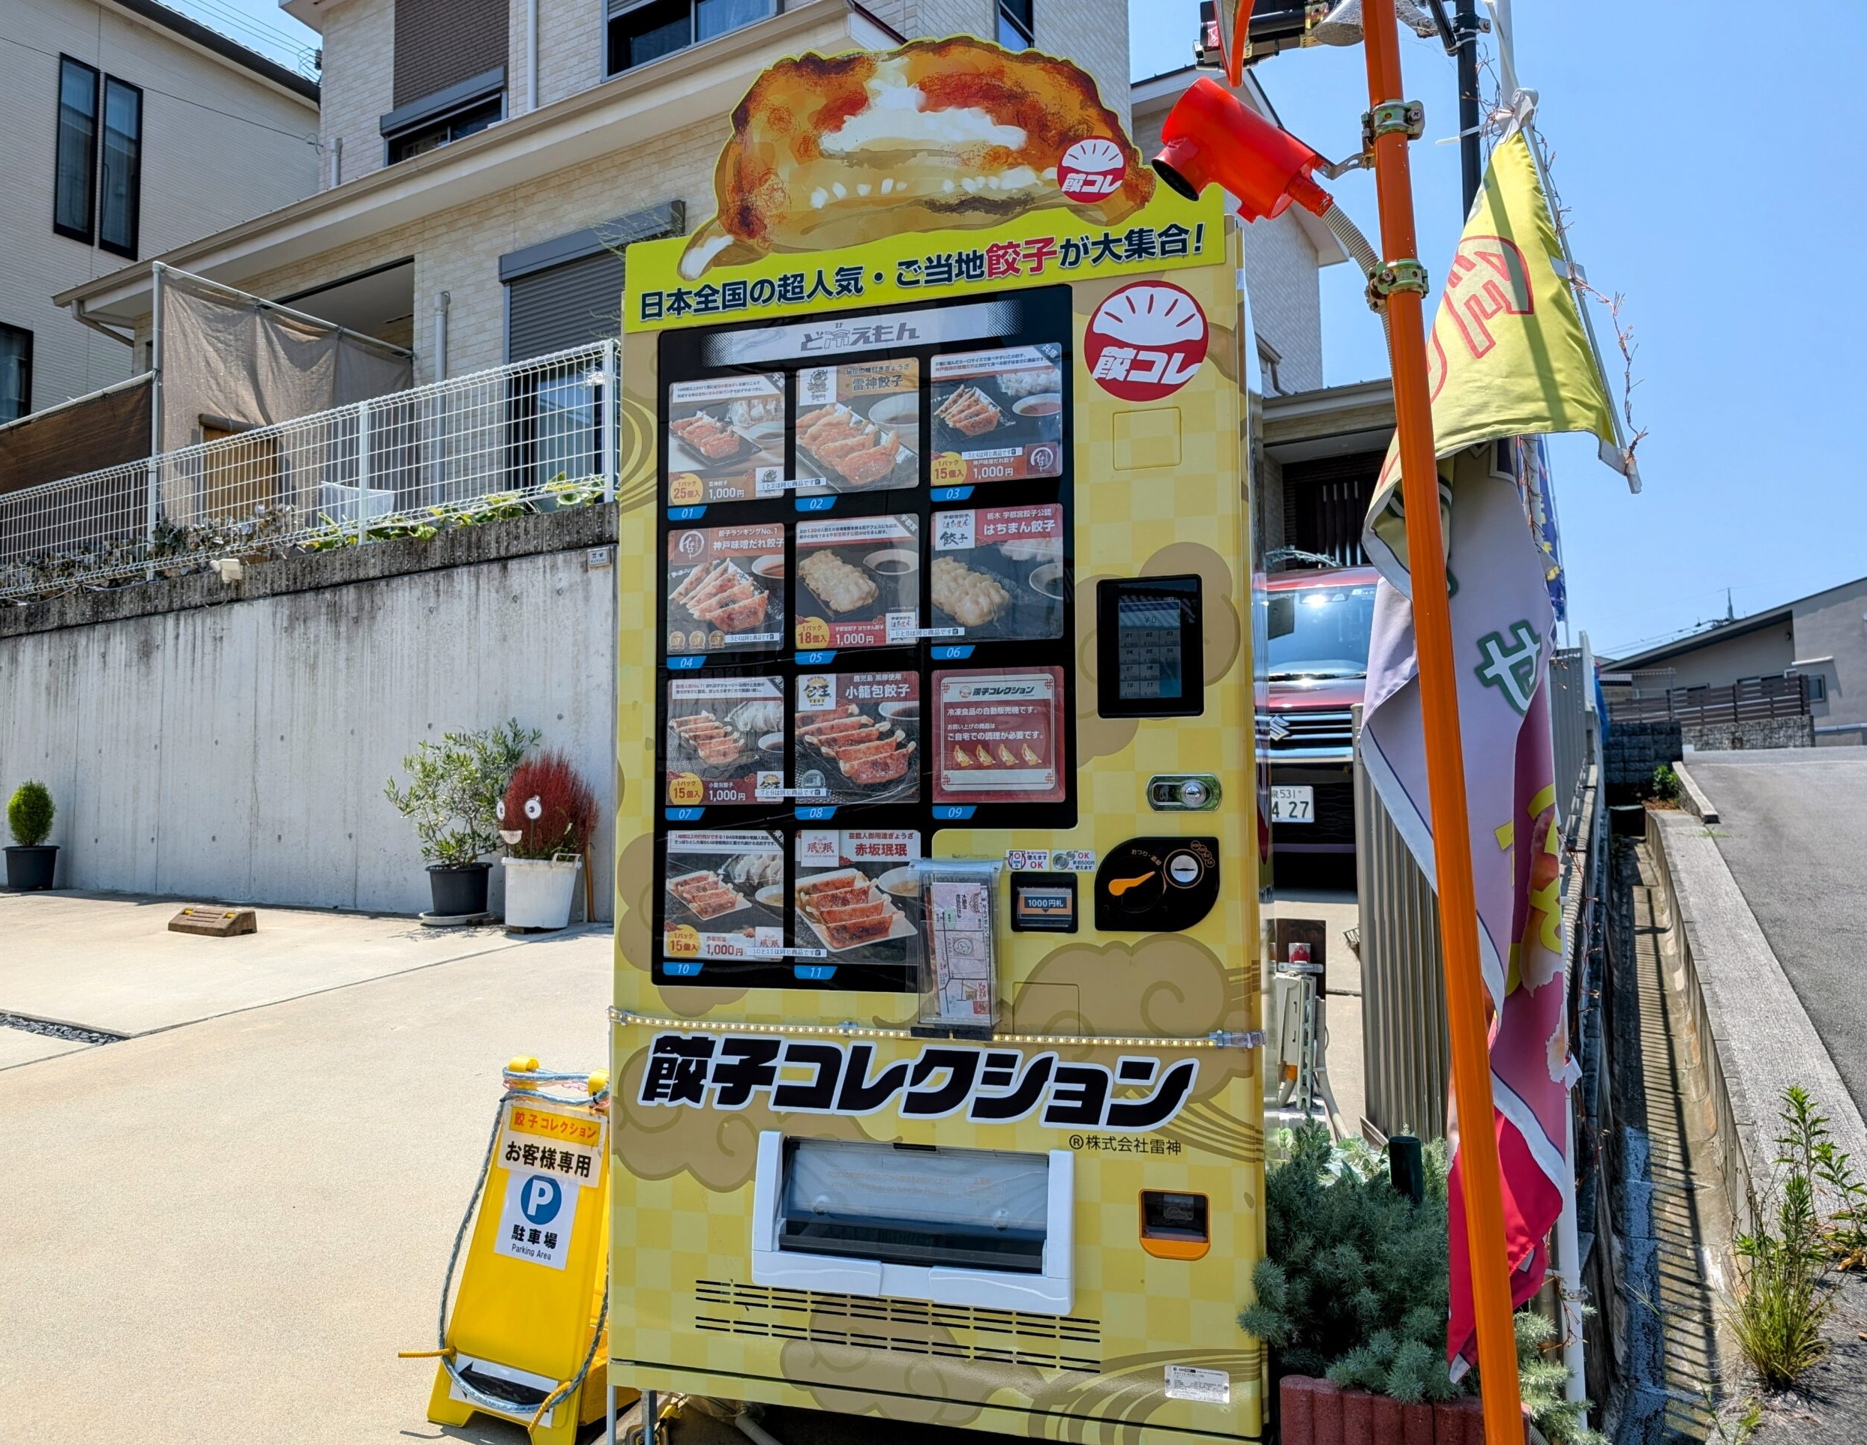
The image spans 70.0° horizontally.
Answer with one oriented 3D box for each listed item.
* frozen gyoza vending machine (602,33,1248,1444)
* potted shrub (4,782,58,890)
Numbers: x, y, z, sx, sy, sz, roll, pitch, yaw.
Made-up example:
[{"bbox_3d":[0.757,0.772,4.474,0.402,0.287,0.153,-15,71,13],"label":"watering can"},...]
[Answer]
[{"bbox_3d":[0.069,0.042,2.450,1.035,2.282,0.770,-2,-4,17],"label":"frozen gyoza vending machine"},{"bbox_3d":[-5.618,0.705,8.300,0.340,0.670,0.340,-3,-5,29],"label":"potted shrub"}]

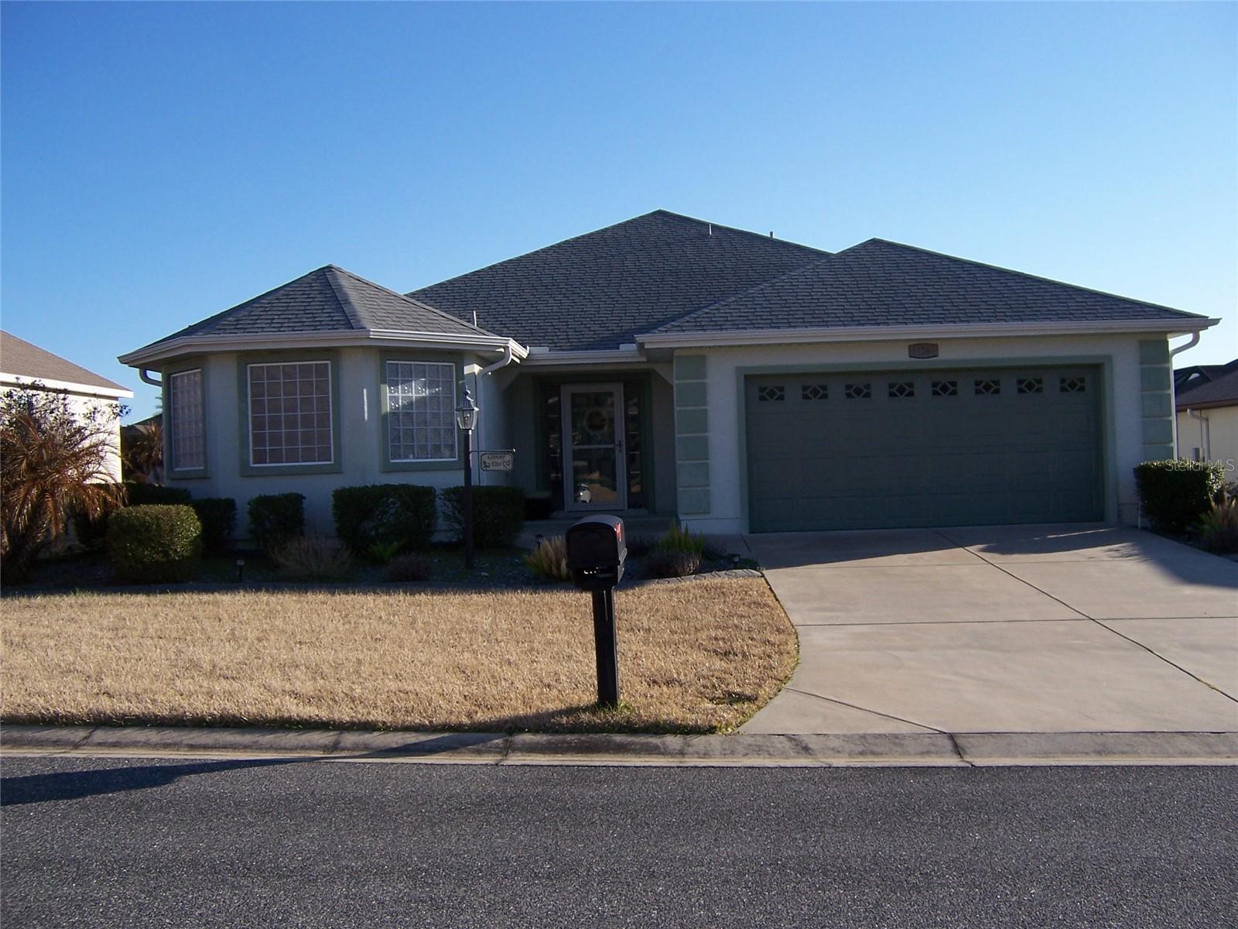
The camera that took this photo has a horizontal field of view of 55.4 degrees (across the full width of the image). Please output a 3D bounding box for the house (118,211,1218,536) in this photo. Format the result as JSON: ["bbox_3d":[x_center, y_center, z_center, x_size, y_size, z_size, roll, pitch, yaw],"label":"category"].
[{"bbox_3d":[0.580,-2.089,22.474,14.600,6.370,16.500,-2,-1,0],"label":"house"}]

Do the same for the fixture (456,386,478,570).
[{"bbox_3d":[-1.647,0.146,12.800,0.230,1.971,0.230,-2,-1,0],"label":"fixture"}]

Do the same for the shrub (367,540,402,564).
[{"bbox_3d":[-2.706,1.010,13.650,0.390,0.273,0.380,-2,-1,0],"label":"shrub"}]

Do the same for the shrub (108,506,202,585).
[{"bbox_3d":[-5.056,0.843,12.850,0.950,0.827,0.920,-2,-1,0],"label":"shrub"}]

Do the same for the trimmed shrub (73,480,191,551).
[{"bbox_3d":[-6.277,0.649,15.196,1.350,0.880,0.900,-2,-1,0],"label":"trimmed shrub"}]

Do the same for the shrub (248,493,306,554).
[{"bbox_3d":[-4.168,0.717,14.400,0.650,0.734,0.650,-2,-1,0],"label":"shrub"}]

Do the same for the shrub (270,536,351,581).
[{"bbox_3d":[-3.358,1.017,12.950,0.830,0.473,0.750,-2,-1,0],"label":"shrub"}]

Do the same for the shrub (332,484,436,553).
[{"bbox_3d":[-2.762,0.630,13.895,1.206,0.792,0.900,-2,-1,0],"label":"shrub"}]

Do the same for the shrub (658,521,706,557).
[{"bbox_3d":[0.732,0.872,13.800,0.557,0.430,0.500,-2,-1,0],"label":"shrub"}]

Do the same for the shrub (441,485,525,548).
[{"bbox_3d":[-1.708,0.657,14.950,1.020,0.779,0.800,-2,-1,0],"label":"shrub"}]

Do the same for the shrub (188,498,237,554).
[{"bbox_3d":[-4.971,0.753,14.400,0.570,0.689,0.620,-2,-1,0],"label":"shrub"}]

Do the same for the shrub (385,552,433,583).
[{"bbox_3d":[-2.163,1.054,12.190,0.494,0.315,0.480,-2,-1,0],"label":"shrub"}]

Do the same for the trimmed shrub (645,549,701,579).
[{"bbox_3d":[0.587,1.067,12.789,0.590,0.320,0.550,-2,-1,0],"label":"trimmed shrub"}]

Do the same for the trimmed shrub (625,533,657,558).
[{"bbox_3d":[0.250,0.969,14.190,0.440,0.288,0.420,-2,-1,0],"label":"trimmed shrub"}]

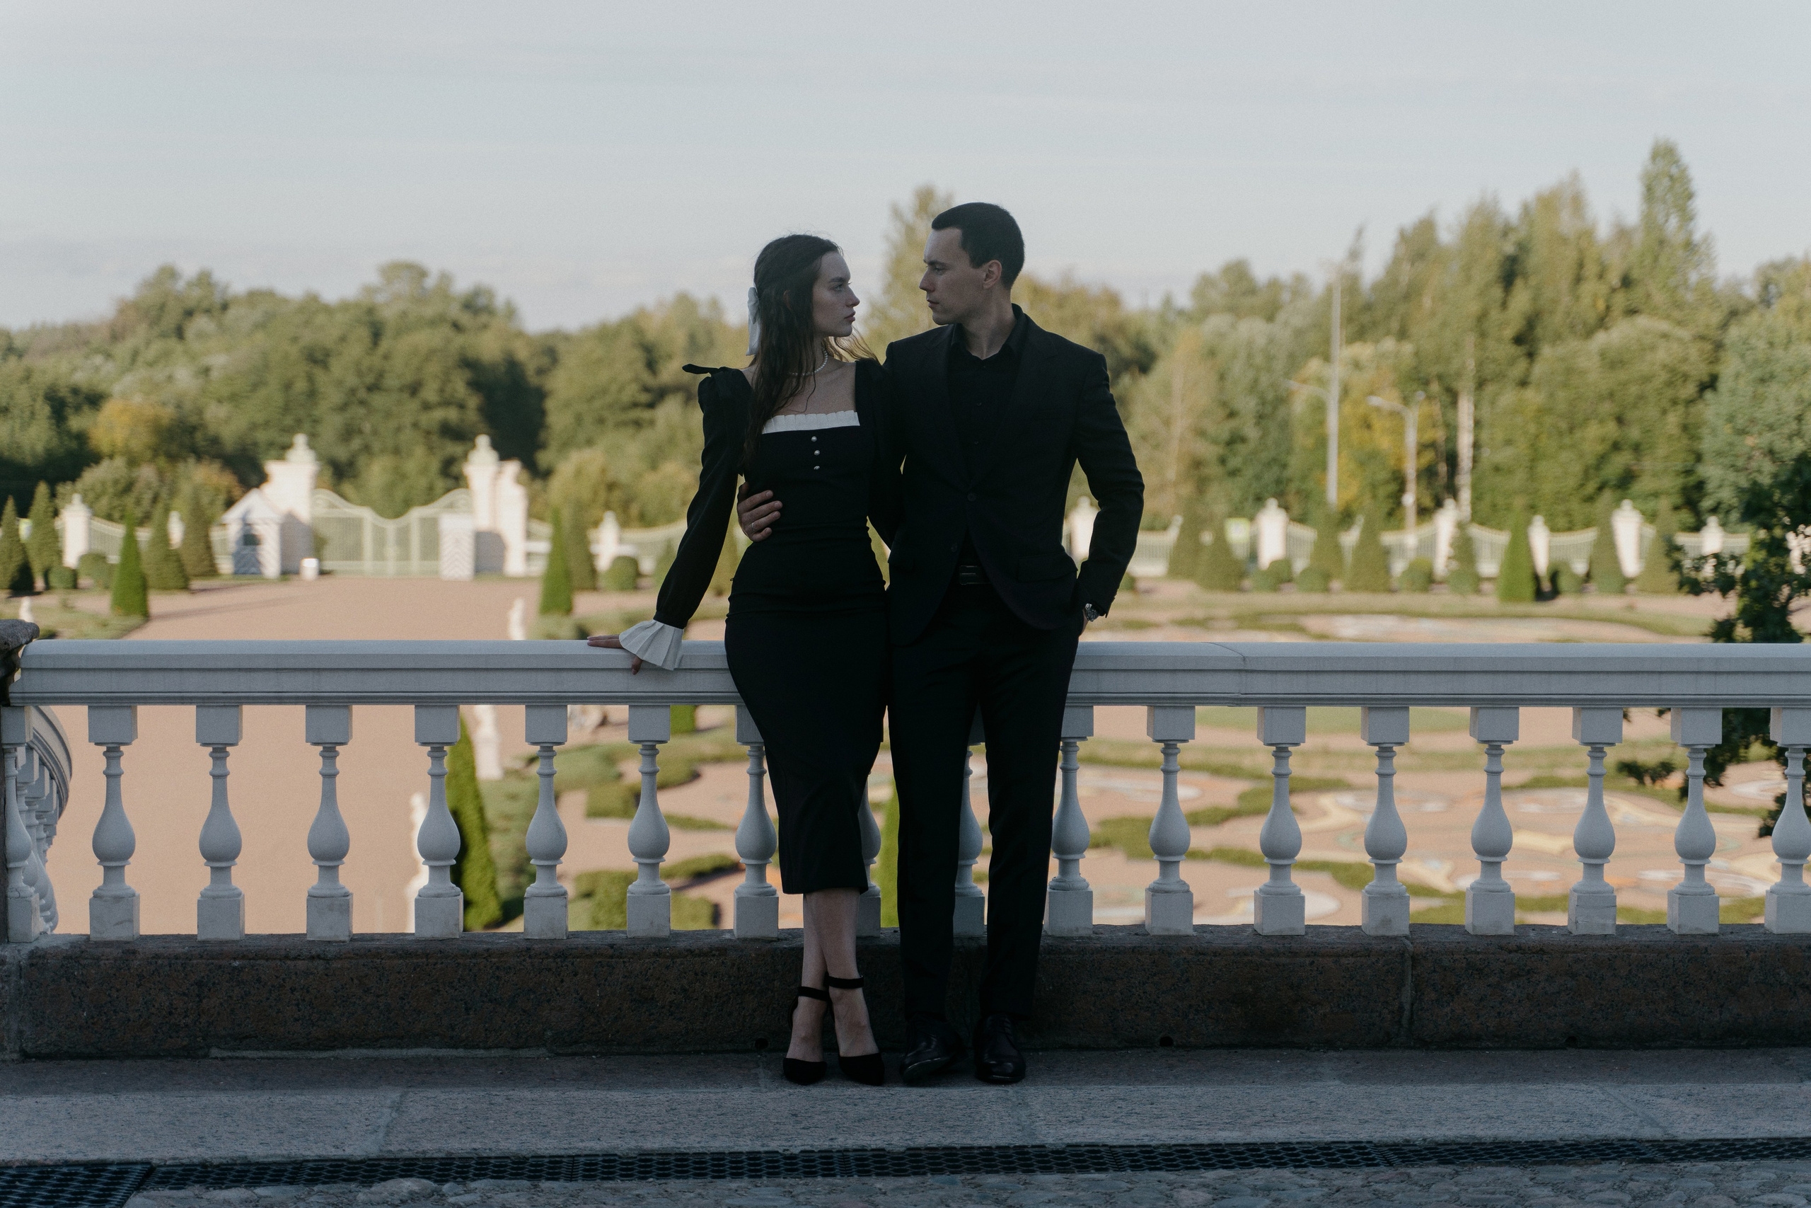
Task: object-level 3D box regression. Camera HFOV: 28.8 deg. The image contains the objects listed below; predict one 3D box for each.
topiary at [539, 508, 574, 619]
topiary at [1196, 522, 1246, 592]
[{"bbox_3d":[-10.473,-1.283,105.494,1.018,3.196,1.018,0,4,-3],"label":"topiary"},{"bbox_3d":[11.489,-1.753,128.300,1.798,2.522,1.798,0,3,-5],"label":"topiary"}]

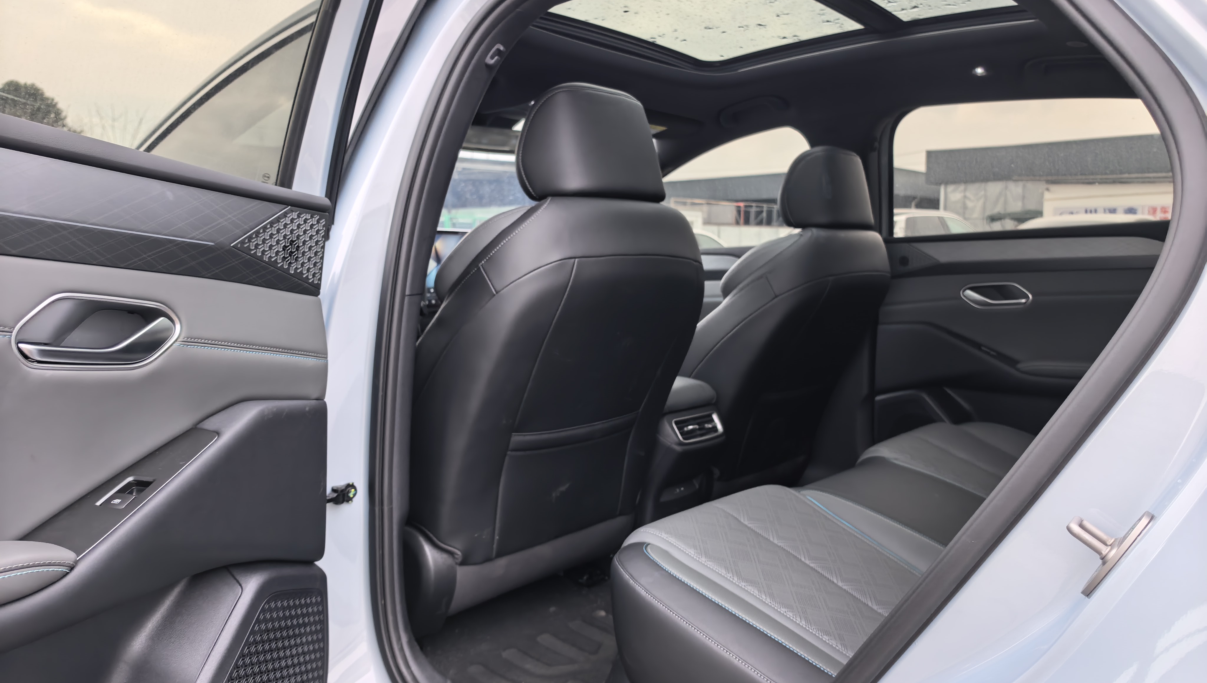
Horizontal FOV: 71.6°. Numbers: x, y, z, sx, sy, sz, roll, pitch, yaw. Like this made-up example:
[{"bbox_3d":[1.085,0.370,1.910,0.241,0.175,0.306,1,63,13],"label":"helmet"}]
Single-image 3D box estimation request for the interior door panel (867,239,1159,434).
[{"bbox_3d":[1.050,0.067,1.958,0.820,0.620,0.120,4,6,43],"label":"interior door panel"}]

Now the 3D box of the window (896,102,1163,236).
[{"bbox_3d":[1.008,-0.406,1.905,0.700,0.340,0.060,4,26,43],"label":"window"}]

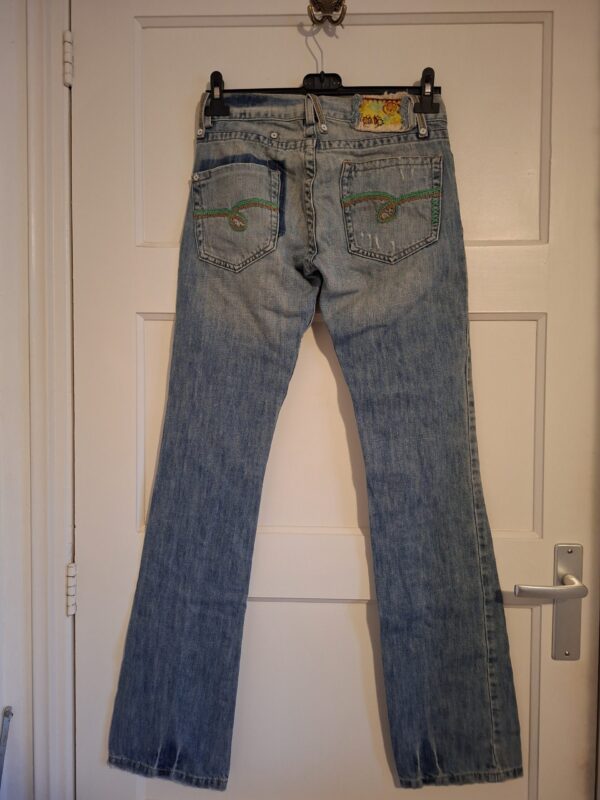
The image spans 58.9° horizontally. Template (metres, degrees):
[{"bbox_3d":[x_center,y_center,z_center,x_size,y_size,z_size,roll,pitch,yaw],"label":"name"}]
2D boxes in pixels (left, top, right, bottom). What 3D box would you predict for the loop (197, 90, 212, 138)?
[{"bbox_3d":[-0.140,-0.420,0.781,0.021,0.068,0.016,1,2,14],"label":"loop"}]

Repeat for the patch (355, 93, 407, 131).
[{"bbox_3d":[0.117,-0.418,0.770,0.075,0.053,0.009,0,2,2],"label":"patch"}]

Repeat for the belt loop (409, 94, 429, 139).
[{"bbox_3d":[0.173,-0.412,0.770,0.024,0.065,0.014,0,2,-3],"label":"belt loop"}]

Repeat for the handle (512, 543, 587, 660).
[{"bbox_3d":[0.377,0.314,0.799,0.123,0.181,0.062,0,2,2],"label":"handle"}]

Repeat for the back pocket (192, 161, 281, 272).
[{"bbox_3d":[-0.093,-0.270,0.781,0.127,0.165,0.024,1,2,14],"label":"back pocket"}]

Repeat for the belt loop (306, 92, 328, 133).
[{"bbox_3d":[0.025,-0.417,0.770,0.030,0.056,0.013,0,2,2],"label":"belt loop"}]

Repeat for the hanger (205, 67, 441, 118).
[{"bbox_3d":[0.033,-0.449,0.775,0.342,0.074,0.034,0,2,2],"label":"hanger"}]

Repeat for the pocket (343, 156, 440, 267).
[{"bbox_3d":[0.133,-0.276,0.769,0.148,0.159,0.015,0,2,-2],"label":"pocket"}]

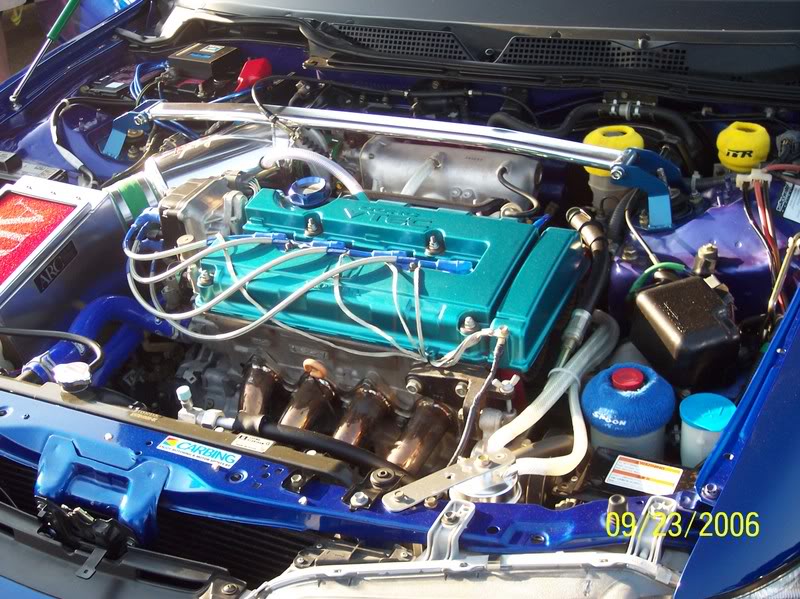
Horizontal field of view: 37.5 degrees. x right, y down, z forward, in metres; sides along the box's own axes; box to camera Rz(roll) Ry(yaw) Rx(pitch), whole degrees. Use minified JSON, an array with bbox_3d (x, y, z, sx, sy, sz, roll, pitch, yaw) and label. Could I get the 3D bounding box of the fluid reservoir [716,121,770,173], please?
[{"bbox_3d":[0.487,-0.216,1.672,0.076,0.058,0.076,10,40,26],"label":"fluid reservoir"}]

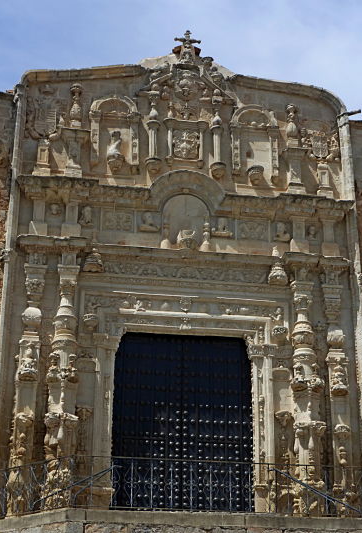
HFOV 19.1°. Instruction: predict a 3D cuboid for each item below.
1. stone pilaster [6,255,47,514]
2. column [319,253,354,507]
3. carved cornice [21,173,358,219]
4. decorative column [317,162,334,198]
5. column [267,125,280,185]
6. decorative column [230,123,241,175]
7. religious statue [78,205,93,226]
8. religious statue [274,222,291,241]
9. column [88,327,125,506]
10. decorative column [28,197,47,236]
[{"bbox_3d":[-3.342,2.547,23.429,0.542,5.943,0.500,4,-25,-8],"label":"stone pilaster"},{"bbox_3d":[3.488,2.634,23.966,0.450,6.000,0.380,4,-25,-8],"label":"column"},{"bbox_3d":[0.151,-1.525,25.866,8.060,0.420,0.550,4,-25,-8],"label":"carved cornice"},{"bbox_3d":[3.605,-2.102,26.916,0.330,0.897,0.350,4,-25,-8],"label":"decorative column"},{"bbox_3d":[2.325,-2.801,27.124,0.230,1.667,0.200,4,-25,-8],"label":"column"},{"bbox_3d":[1.333,-2.820,26.174,0.220,1.280,0.200,4,-25,-8],"label":"decorative column"},{"bbox_3d":[-2.181,-1.162,24.814,0.310,0.420,0.220,4,-25,-8],"label":"religious statue"},{"bbox_3d":[2.399,-0.802,25.434,0.340,0.400,0.220,4,-25,-8],"label":"religious statue"},{"bbox_3d":[-1.598,3.359,23.058,0.540,4.050,0.420,4,-25,-8],"label":"column"},{"bbox_3d":[-3.255,-1.123,24.585,0.400,0.850,0.300,4,-25,-8],"label":"decorative column"}]

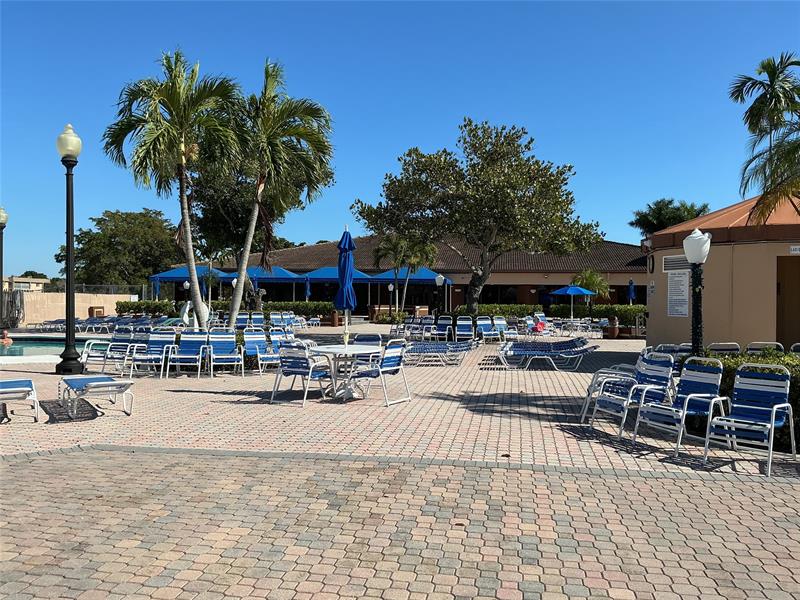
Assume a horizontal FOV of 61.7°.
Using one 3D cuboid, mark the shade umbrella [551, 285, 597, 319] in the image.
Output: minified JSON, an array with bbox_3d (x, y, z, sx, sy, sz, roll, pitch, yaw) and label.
[{"bbox_3d":[7.880,0.470,30.500,2.130,2.380,2.130,0,0,0],"label":"shade umbrella"}]

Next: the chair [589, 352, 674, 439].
[{"bbox_3d":[2.546,1.042,7.337,0.750,0.870,0.590,0,0,-18],"label":"chair"}]

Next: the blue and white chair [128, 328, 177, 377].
[{"bbox_3d":[-4.670,1.007,12.800,0.590,0.890,0.780,0,0,4],"label":"blue and white chair"}]

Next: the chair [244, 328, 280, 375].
[{"bbox_3d":[-2.630,1.007,12.950,0.590,0.890,0.780,0,0,-43],"label":"chair"}]

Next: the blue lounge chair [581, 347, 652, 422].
[{"bbox_3d":[2.570,1.003,8.000,0.760,0.850,0.580,0,0,17],"label":"blue lounge chair"}]

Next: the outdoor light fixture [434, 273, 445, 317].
[{"bbox_3d":[1.502,0.193,25.392,0.360,2.330,0.360,0,0,0],"label":"outdoor light fixture"}]

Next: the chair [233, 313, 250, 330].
[{"bbox_3d":[-6.569,0.891,27.897,0.590,0.870,0.760,0,0,-1],"label":"chair"}]

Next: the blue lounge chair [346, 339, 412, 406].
[{"bbox_3d":[-0.279,1.022,9.617,0.760,0.870,0.590,0,0,34],"label":"blue lounge chair"}]

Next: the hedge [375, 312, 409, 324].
[{"bbox_3d":[-0.480,1.060,37.500,1.950,0.720,1.500,0,0,0],"label":"hedge"}]

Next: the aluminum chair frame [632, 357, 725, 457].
[{"bbox_3d":[2.930,1.070,6.950,0.780,0.890,0.590,0,0,-26],"label":"aluminum chair frame"}]

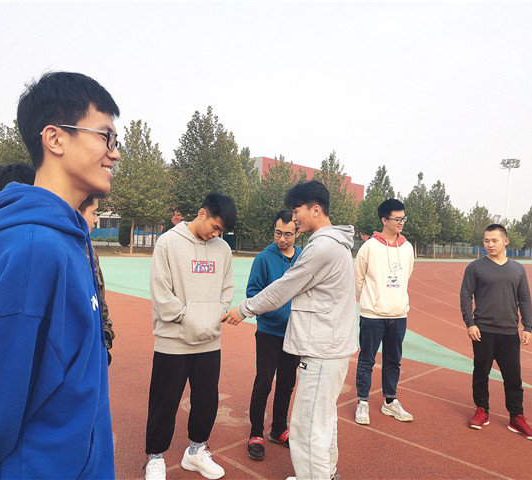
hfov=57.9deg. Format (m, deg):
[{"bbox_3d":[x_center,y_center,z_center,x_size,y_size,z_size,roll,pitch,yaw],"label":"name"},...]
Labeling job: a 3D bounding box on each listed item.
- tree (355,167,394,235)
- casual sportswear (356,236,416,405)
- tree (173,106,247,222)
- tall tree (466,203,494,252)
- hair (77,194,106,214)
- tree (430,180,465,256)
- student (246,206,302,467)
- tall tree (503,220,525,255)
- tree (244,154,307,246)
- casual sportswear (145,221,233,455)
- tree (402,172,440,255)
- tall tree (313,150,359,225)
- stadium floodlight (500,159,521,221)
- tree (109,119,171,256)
[{"bbox_3d":[10.161,-2.586,44.004,3.800,8.286,3.800,3,1,0],"label":"tree"},{"bbox_3d":[1.005,0.646,4.060,0.490,1.390,0.320,3,0,-3],"label":"casual sportswear"},{"bbox_3d":[-4.366,-4.518,36.500,5.600,11.200,5.400,3,0,-6],"label":"tree"},{"bbox_3d":[25.862,-1.154,58.336,3.100,6.790,3.100,3,1,0],"label":"tall tree"},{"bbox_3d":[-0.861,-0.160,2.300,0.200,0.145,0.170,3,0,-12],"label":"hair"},{"bbox_3d":[21.663,-2.516,59.000,4.200,9.400,4.200,3,0,19],"label":"tree"},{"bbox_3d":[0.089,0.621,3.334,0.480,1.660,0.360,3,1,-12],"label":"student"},{"bbox_3d":[41.190,-0.166,80.000,4.300,6.700,4.300,3,0,27],"label":"tall tree"},{"bbox_3d":[0.827,-2.585,35.534,4.200,7.473,4.200,3,1,0],"label":"tree"},{"bbox_3d":[-0.468,0.606,2.900,0.480,1.400,0.310,3,1,-33],"label":"casual sportswear"},{"bbox_3d":[15.696,-2.543,49.029,3.800,8.683,3.800,3,1,0],"label":"tree"},{"bbox_3d":[5.582,-3.030,39.822,3.900,8.774,3.900,3,1,0],"label":"tall tree"},{"bbox_3d":[52.860,-7.099,105.000,4.300,21.300,2.000,3,0,37],"label":"stadium floodlight"},{"bbox_3d":[-8.554,-3.528,32.000,4.200,8.800,4.200,3,0,-16],"label":"tree"}]

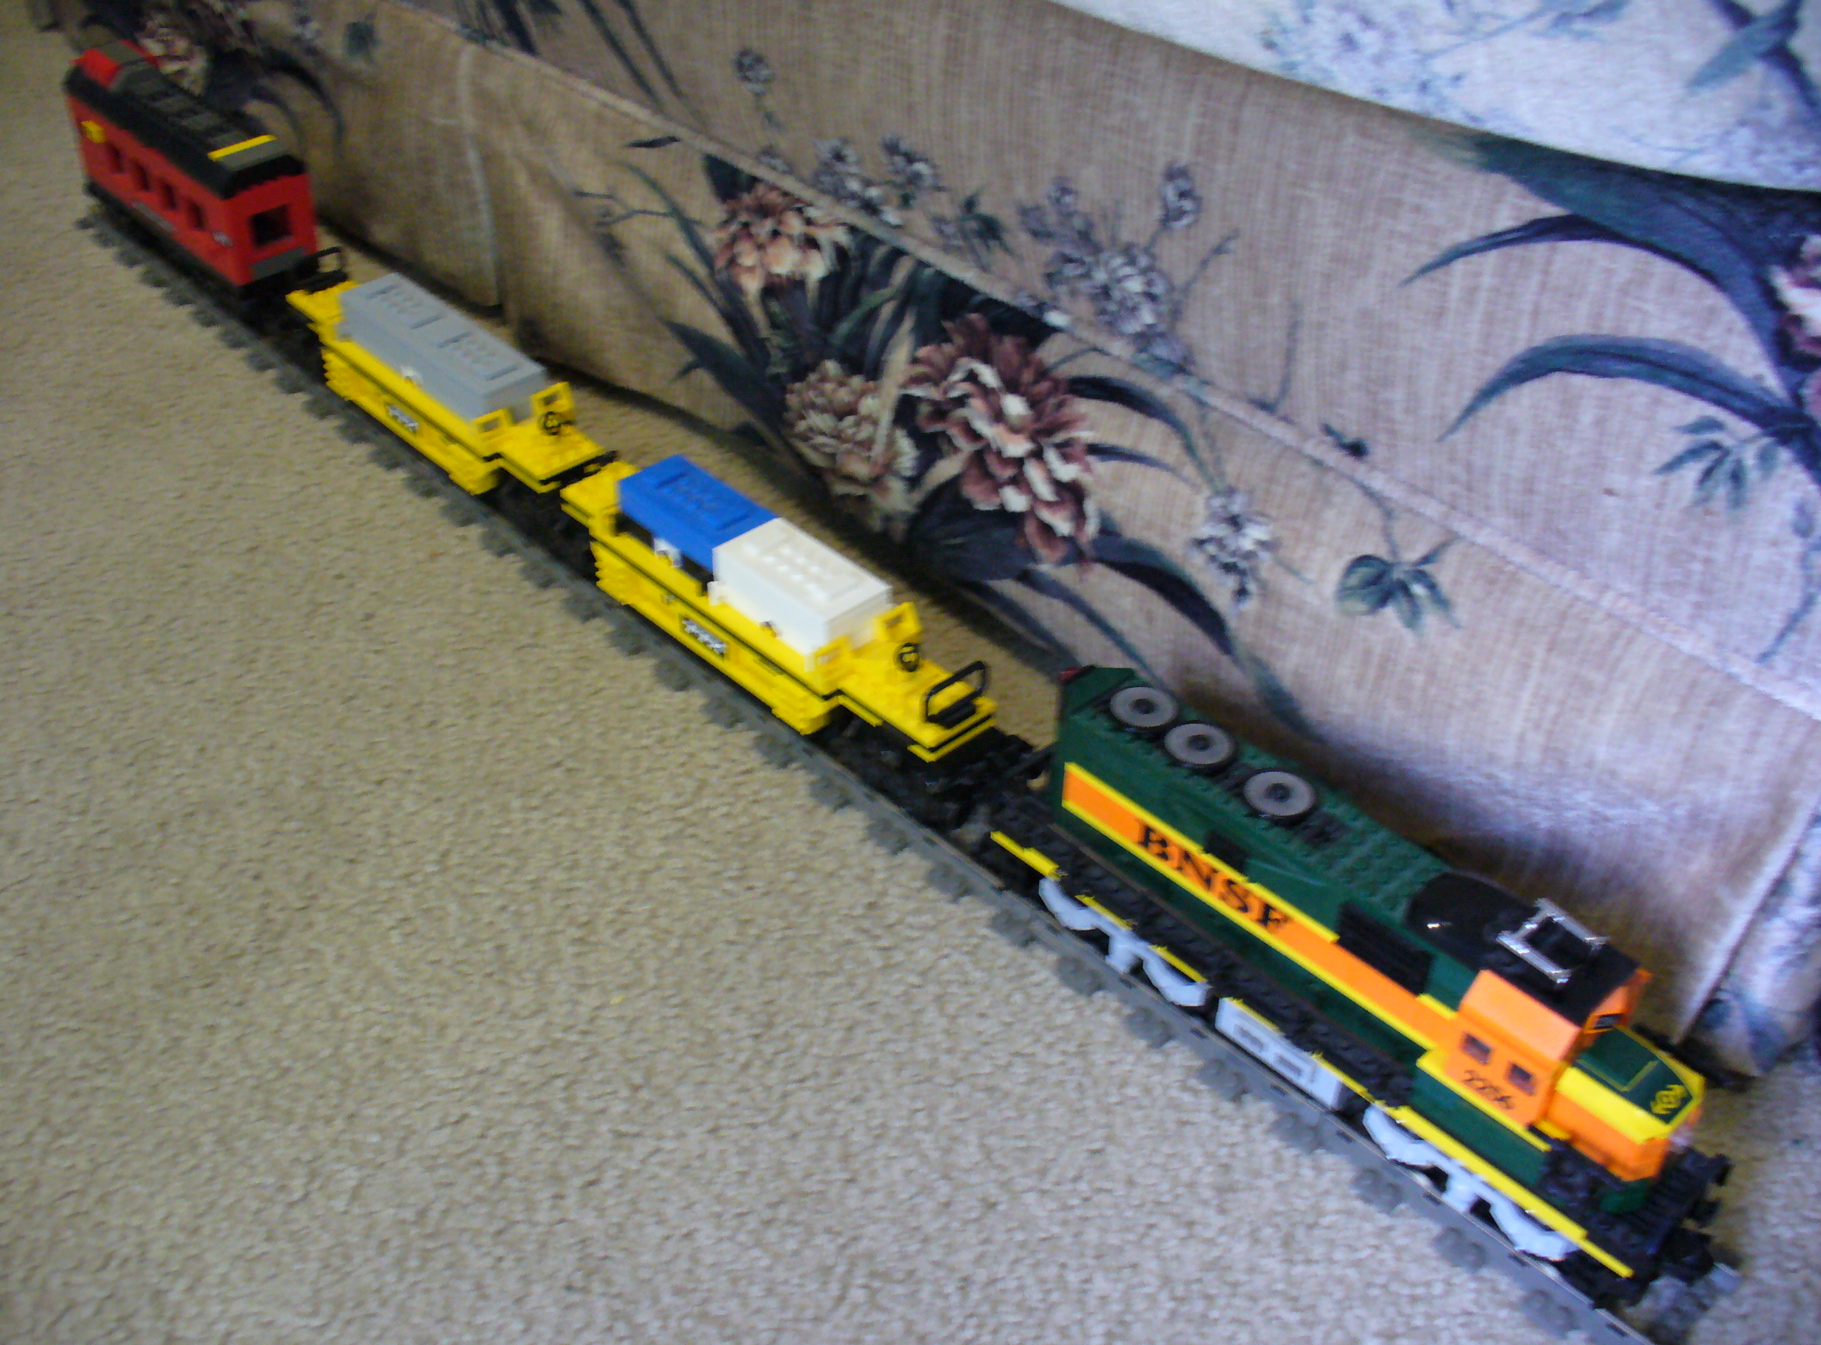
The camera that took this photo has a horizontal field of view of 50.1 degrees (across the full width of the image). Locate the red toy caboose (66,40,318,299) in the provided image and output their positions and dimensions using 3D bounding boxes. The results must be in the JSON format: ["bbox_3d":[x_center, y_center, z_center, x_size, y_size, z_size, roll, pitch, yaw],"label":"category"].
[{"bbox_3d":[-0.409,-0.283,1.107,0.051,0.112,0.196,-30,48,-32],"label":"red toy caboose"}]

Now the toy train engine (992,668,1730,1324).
[{"bbox_3d":[0.138,0.088,0.635,0.052,0.111,0.274,-32,49,-34],"label":"toy train engine"}]

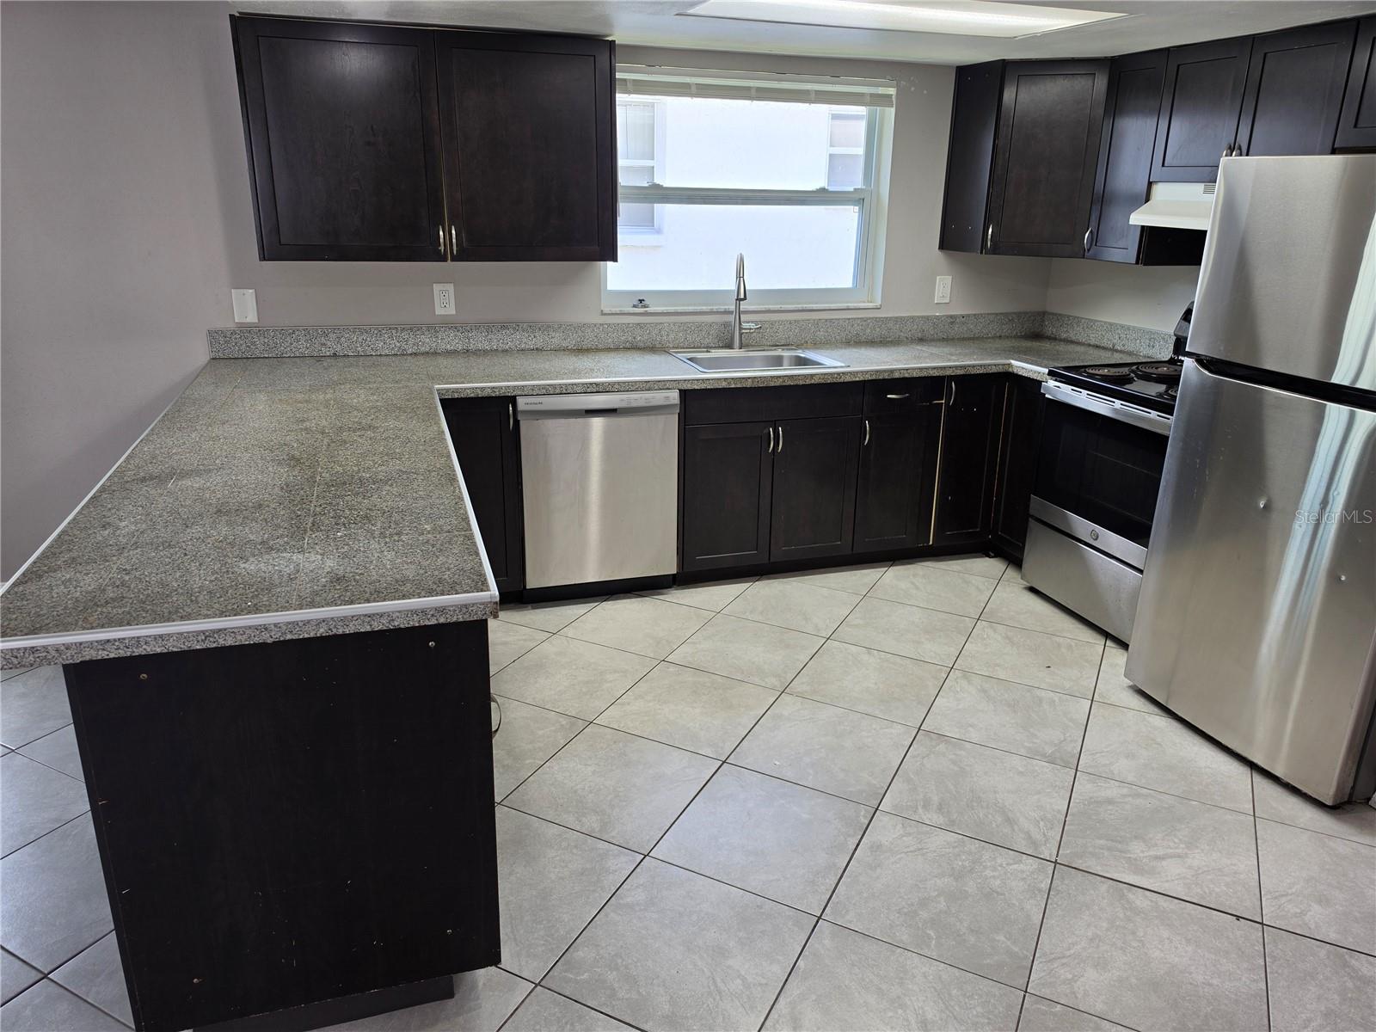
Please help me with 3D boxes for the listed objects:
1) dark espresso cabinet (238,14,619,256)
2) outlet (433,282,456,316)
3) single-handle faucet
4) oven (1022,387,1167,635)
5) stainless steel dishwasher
[{"bbox_3d":[-0.911,-1.337,3.350,1.248,0.752,0.325,-5,20,-17],"label":"dark espresso cabinet"},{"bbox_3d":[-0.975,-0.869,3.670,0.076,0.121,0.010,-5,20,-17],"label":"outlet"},{"bbox_3d":[0.254,-0.889,3.829,0.130,0.400,0.235,0,19,-3],"label":"single-handle faucet"},{"bbox_3d":[1.806,-0.036,3.494,0.662,0.869,0.762,-5,20,-17],"label":"oven"},{"bbox_3d":[-0.419,-0.162,3.750,0.604,0.808,0.620,-5,20,-17],"label":"stainless steel dishwasher"}]

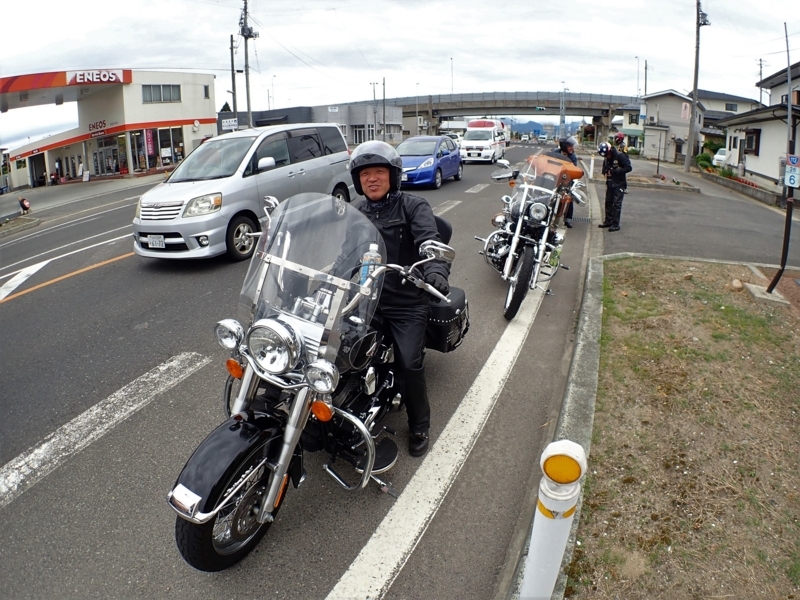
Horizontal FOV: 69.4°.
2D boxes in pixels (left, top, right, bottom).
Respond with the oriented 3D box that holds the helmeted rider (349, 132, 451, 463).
[{"bbox_3d":[-0.040,-0.050,3.000,0.720,1.580,0.700,5,18,19],"label":"helmeted rider"}]

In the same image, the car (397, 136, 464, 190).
[{"bbox_3d":[0.780,-4.490,18.600,1.695,1.525,3.900,5,18,20],"label":"car"}]

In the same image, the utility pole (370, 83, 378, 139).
[{"bbox_3d":[-2.596,-19.522,60.000,0.600,6.000,0.350,0,17,0],"label":"utility pole"}]

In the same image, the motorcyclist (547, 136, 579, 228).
[{"bbox_3d":[2.950,-2.100,10.300,0.580,1.630,0.500,-4,17,-8],"label":"motorcyclist"}]

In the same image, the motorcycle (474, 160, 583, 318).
[{"bbox_3d":[1.260,-0.750,5.600,0.950,1.400,2.350,4,17,16],"label":"motorcycle"}]

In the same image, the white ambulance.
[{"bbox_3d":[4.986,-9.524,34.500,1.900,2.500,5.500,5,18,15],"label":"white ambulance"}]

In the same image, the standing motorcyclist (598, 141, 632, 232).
[{"bbox_3d":[3.660,-1.940,9.850,0.500,1.600,0.550,-14,21,-36],"label":"standing motorcyclist"}]

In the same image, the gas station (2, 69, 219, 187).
[{"bbox_3d":[-20.500,-10.900,36.800,12.500,6.400,13.500,11,20,34],"label":"gas station"}]

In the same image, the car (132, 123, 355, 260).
[{"bbox_3d":[-2.450,-1.930,9.750,1.720,1.850,4.600,6,18,22],"label":"car"}]

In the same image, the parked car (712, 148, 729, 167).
[{"bbox_3d":[25.662,-11.020,45.000,3.500,1.550,1.500,-10,20,-30],"label":"parked car"}]

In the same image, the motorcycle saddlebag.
[{"bbox_3d":[0.290,0.121,3.600,0.210,0.320,0.410,5,18,15],"label":"motorcycle saddlebag"}]

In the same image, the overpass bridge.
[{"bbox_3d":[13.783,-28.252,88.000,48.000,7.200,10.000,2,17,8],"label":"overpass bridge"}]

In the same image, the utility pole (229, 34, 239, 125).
[{"bbox_3d":[-12.242,-15.145,43.000,0.500,8.800,0.400,0,17,0],"label":"utility pole"}]

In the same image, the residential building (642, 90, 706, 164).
[{"bbox_3d":[25.041,-15.823,53.000,5.200,6.200,8.000,8,19,26],"label":"residential building"}]

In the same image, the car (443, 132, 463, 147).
[{"bbox_3d":[5.200,-15.500,57.000,1.700,1.500,4.100,3,17,15],"label":"car"}]

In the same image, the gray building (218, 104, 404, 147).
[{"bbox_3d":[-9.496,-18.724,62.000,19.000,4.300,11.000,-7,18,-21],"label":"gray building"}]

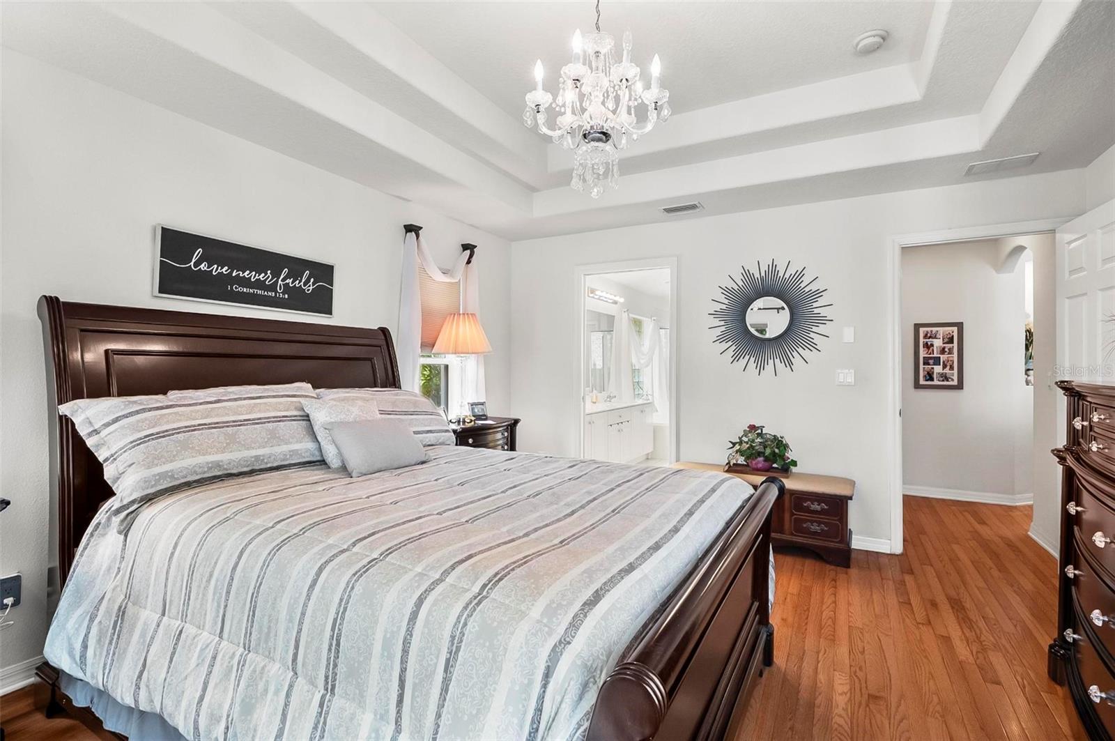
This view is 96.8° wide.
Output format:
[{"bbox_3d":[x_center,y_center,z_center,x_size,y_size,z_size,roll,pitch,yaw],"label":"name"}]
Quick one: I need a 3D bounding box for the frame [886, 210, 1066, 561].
[{"bbox_3d":[2.665,0.150,3.205,0.930,2.120,0.130,0,0,25],"label":"frame"}]

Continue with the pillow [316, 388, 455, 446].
[{"bbox_3d":[-0.958,0.275,2.777,0.190,0.480,0.860,-45,-19,21],"label":"pillow"}]

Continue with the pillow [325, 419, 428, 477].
[{"bbox_3d":[-0.827,0.331,2.337,0.130,0.300,0.460,-45,-19,21],"label":"pillow"}]

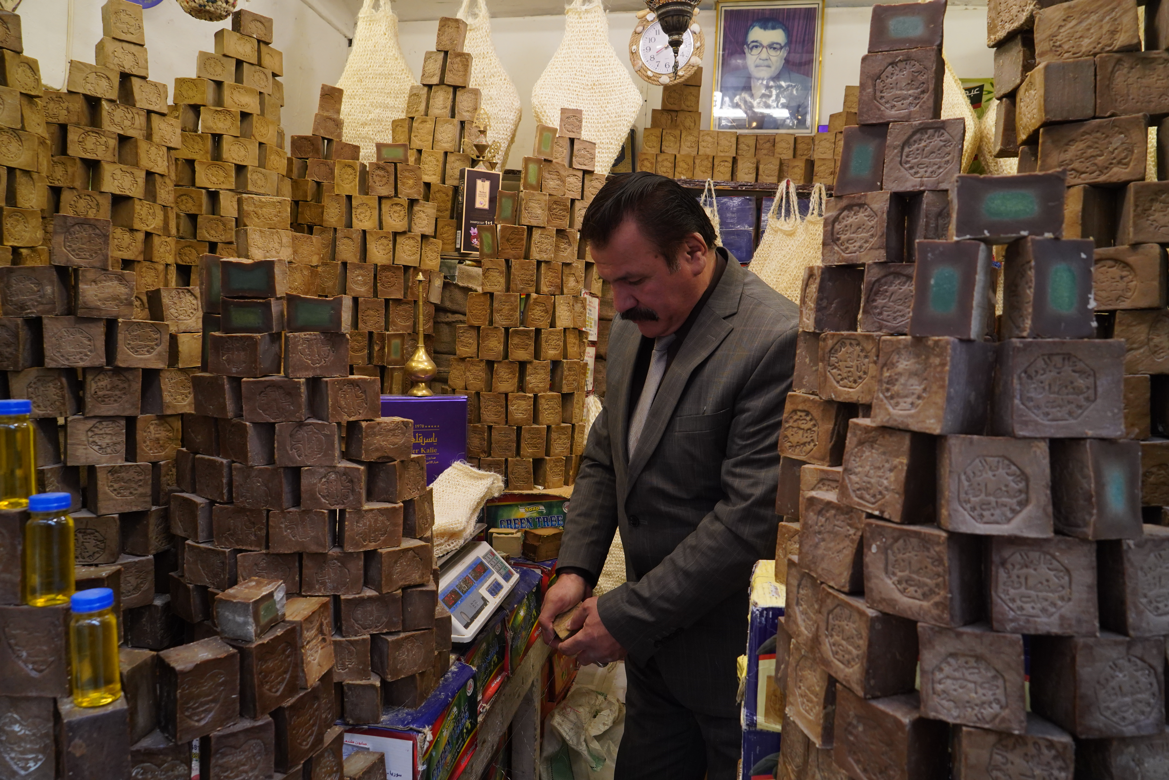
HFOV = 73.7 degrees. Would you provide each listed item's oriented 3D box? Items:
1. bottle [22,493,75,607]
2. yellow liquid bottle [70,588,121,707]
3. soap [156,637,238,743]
[{"bbox_3d":[-0.476,0.142,0.696,0.035,0.095,0.035,2,5,0],"label":"bottle"},{"bbox_3d":[-0.430,0.226,0.685,0.036,0.095,0.036,2,5,0],"label":"yellow liquid bottle"},{"bbox_3d":[-0.415,0.322,0.840,0.050,0.080,0.064,7,7,40],"label":"soap"}]

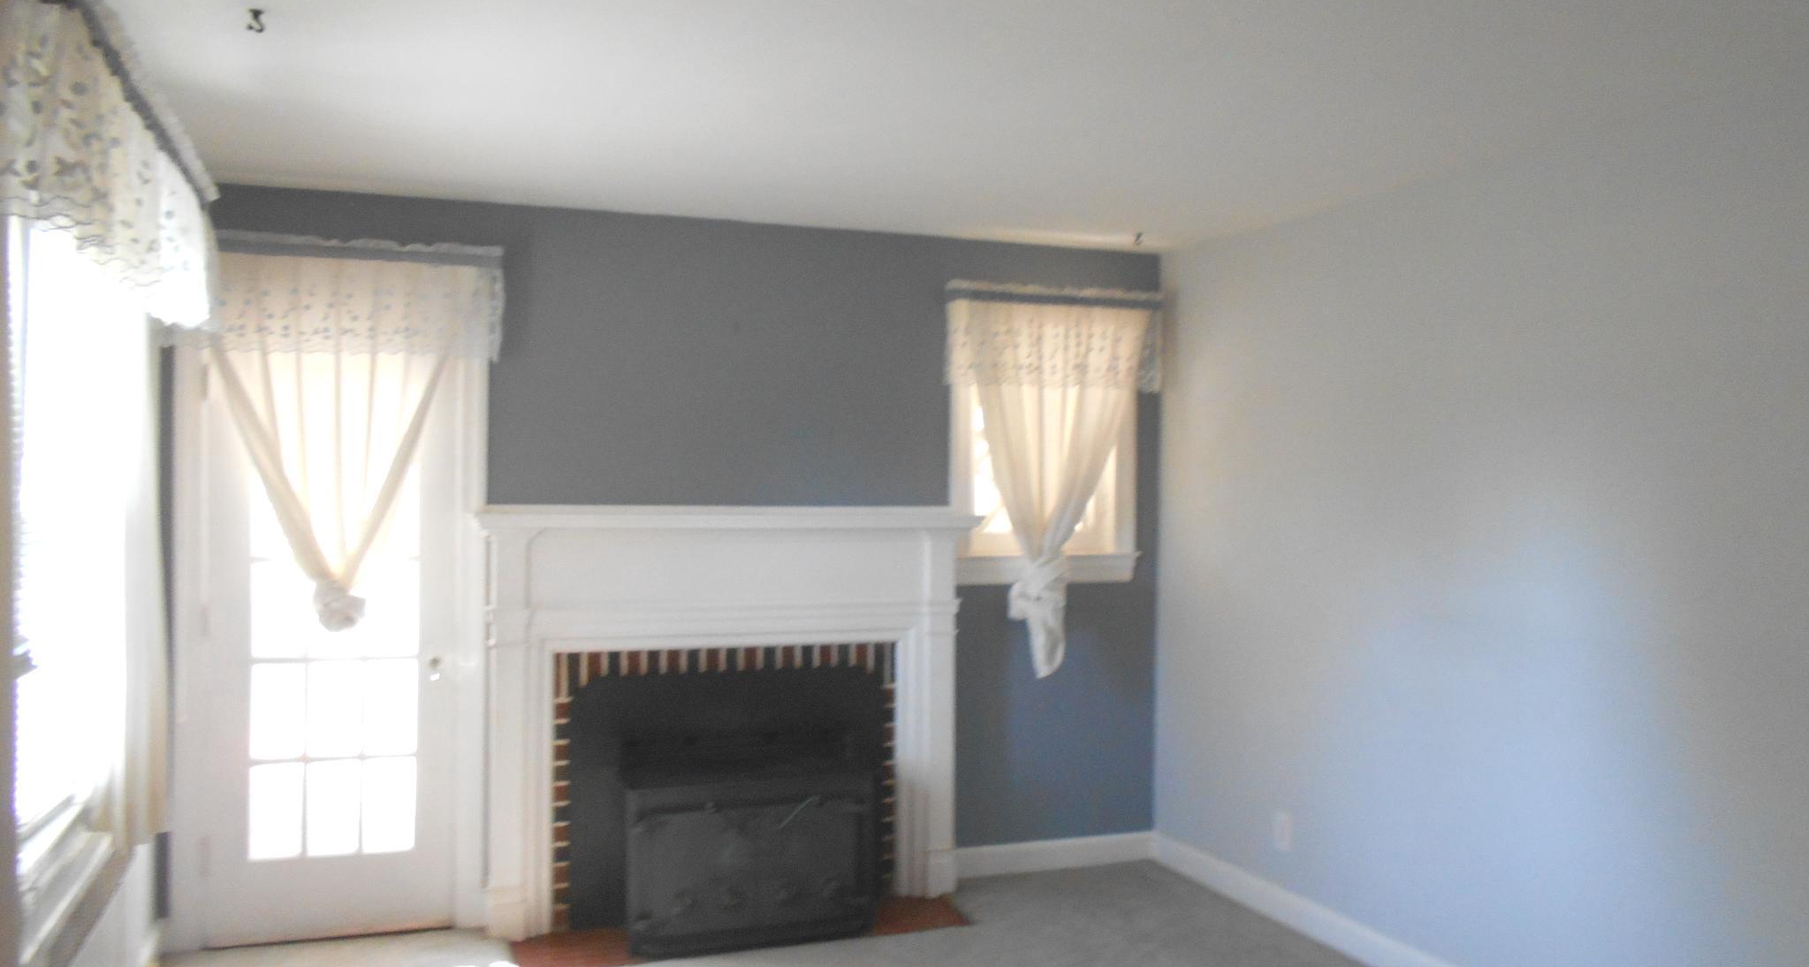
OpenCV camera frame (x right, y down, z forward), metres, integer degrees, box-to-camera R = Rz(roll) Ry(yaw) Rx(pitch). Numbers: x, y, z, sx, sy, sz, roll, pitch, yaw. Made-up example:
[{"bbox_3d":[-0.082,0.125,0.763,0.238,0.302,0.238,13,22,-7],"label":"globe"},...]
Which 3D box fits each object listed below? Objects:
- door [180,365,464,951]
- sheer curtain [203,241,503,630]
[{"bbox_3d":[-1.866,0.476,4.459,0.790,2.025,0.060,1,0,-20],"label":"door"},{"bbox_3d":[-1.831,-0.157,4.393,1.010,1.250,0.130,1,0,-20],"label":"sheer curtain"}]

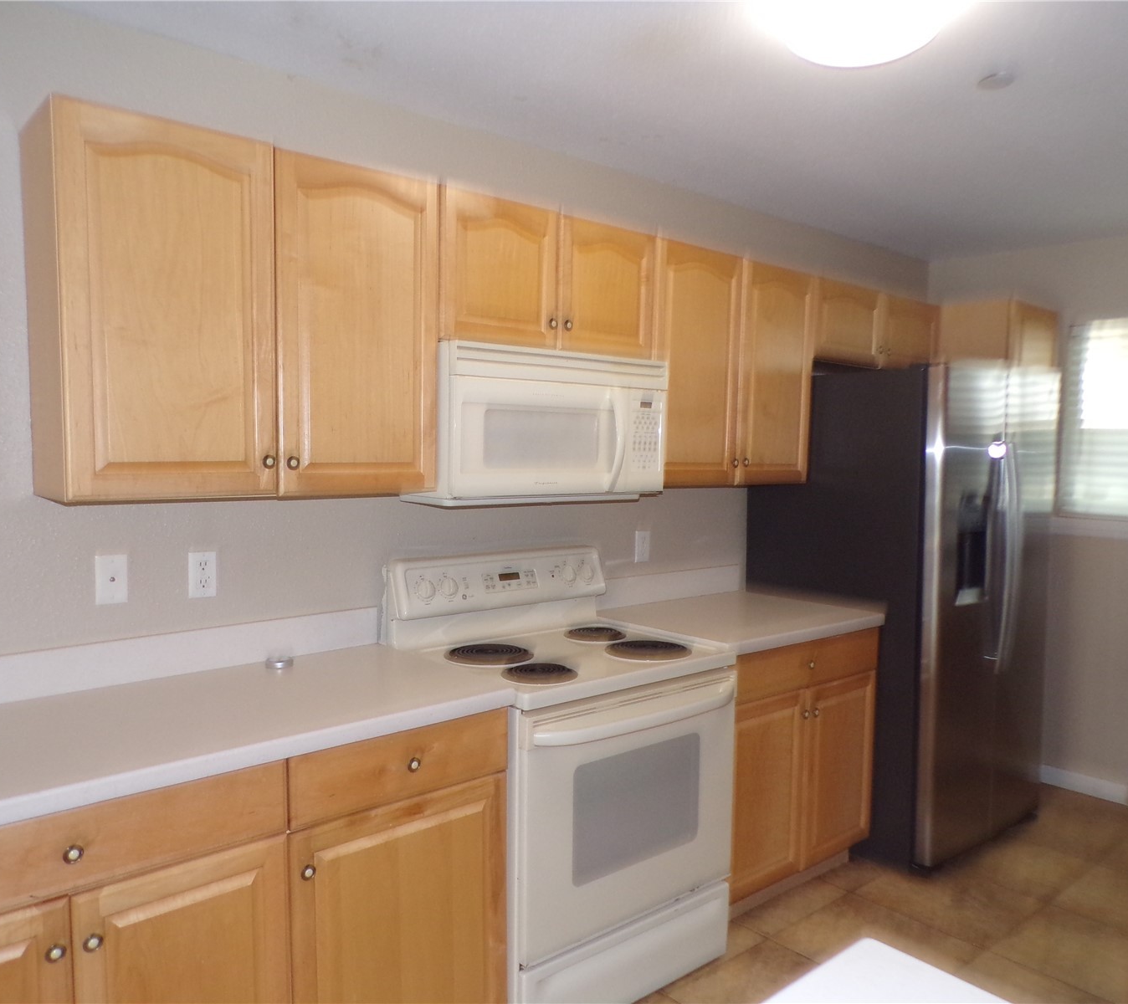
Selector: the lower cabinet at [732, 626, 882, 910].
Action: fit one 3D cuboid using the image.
[{"bbox_3d":[0.561,0.830,3.171,0.824,0.817,0.610,-2,5,-42],"label":"lower cabinet"}]

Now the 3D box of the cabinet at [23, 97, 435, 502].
[{"bbox_3d":[-0.724,-0.394,2.125,0.845,0.754,0.311,-2,5,-42],"label":"cabinet"}]

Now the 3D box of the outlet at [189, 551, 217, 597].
[{"bbox_3d":[-0.871,0.178,2.243,0.067,0.117,0.008,-2,5,-42],"label":"outlet"}]

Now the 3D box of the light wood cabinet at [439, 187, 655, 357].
[{"bbox_3d":[-0.116,-0.609,2.653,0.773,0.371,0.311,-2,5,-42],"label":"light wood cabinet"}]

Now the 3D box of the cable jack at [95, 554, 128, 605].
[{"bbox_3d":[-1.024,0.176,2.105,0.070,0.118,0.008,-2,5,-42],"label":"cable jack"}]

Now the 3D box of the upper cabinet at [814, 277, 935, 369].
[{"bbox_3d":[1.158,-0.695,3.788,0.962,0.301,0.311,-2,5,-42],"label":"upper cabinet"}]

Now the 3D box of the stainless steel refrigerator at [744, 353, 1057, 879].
[{"bbox_3d":[1.329,0.389,3.644,0.918,1.752,0.819,-2,5,-42],"label":"stainless steel refrigerator"}]

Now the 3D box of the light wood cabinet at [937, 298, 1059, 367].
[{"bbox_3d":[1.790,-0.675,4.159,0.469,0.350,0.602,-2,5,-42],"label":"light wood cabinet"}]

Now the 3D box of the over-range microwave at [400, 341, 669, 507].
[{"bbox_3d":[-0.100,-0.215,2.652,0.770,0.406,0.380,-2,5,-42],"label":"over-range microwave"}]

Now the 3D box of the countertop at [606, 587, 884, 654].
[{"bbox_3d":[0.584,0.402,3.151,0.876,0.041,0.622,-2,5,-42],"label":"countertop"}]

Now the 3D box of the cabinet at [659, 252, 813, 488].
[{"bbox_3d":[0.482,-0.442,3.202,0.841,0.754,0.311,-2,5,-42],"label":"cabinet"}]

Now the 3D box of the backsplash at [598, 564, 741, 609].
[{"bbox_3d":[0.376,0.312,3.362,0.824,0.104,0.020,-2,5,-42],"label":"backsplash"}]

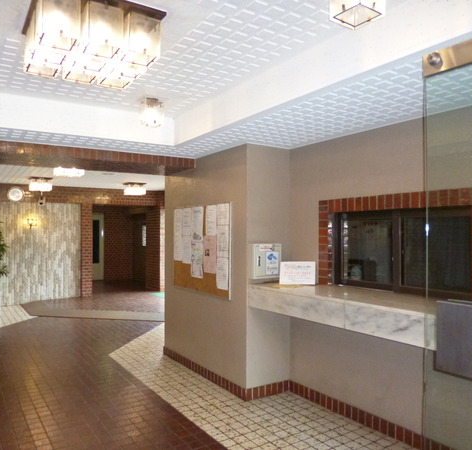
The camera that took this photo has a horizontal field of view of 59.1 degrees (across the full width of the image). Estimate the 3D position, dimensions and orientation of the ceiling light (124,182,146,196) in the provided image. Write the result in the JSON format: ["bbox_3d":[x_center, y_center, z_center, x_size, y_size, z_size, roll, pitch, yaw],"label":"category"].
[{"bbox_3d":[-2.248,-0.798,9.253,0.375,0.230,0.375,0,-1,-35],"label":"ceiling light"}]

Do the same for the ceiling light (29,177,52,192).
[{"bbox_3d":[-3.811,-0.785,8.131,0.370,0.230,0.370,0,-1,-35],"label":"ceiling light"}]

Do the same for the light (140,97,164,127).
[{"bbox_3d":[-0.655,-0.880,3.259,0.160,0.185,0.160,0,-1,-35],"label":"light"}]

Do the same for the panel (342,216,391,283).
[{"bbox_3d":[1.059,0.204,3.390,0.030,0.520,0.490,0,-1,-35],"label":"panel"}]

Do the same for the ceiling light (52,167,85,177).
[{"bbox_3d":[-2.447,-0.818,6.100,0.370,0.230,0.370,0,-1,-35],"label":"ceiling light"}]

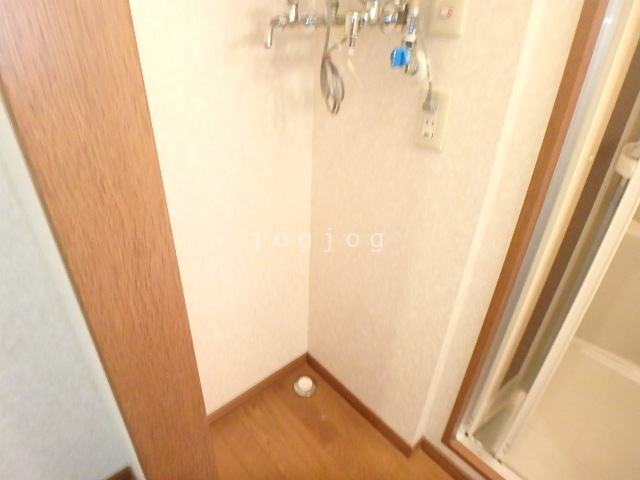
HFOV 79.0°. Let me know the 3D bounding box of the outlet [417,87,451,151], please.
[{"bbox_3d":[0.232,-0.249,0.809,0.014,0.120,0.070,-23,39,-36],"label":"outlet"}]

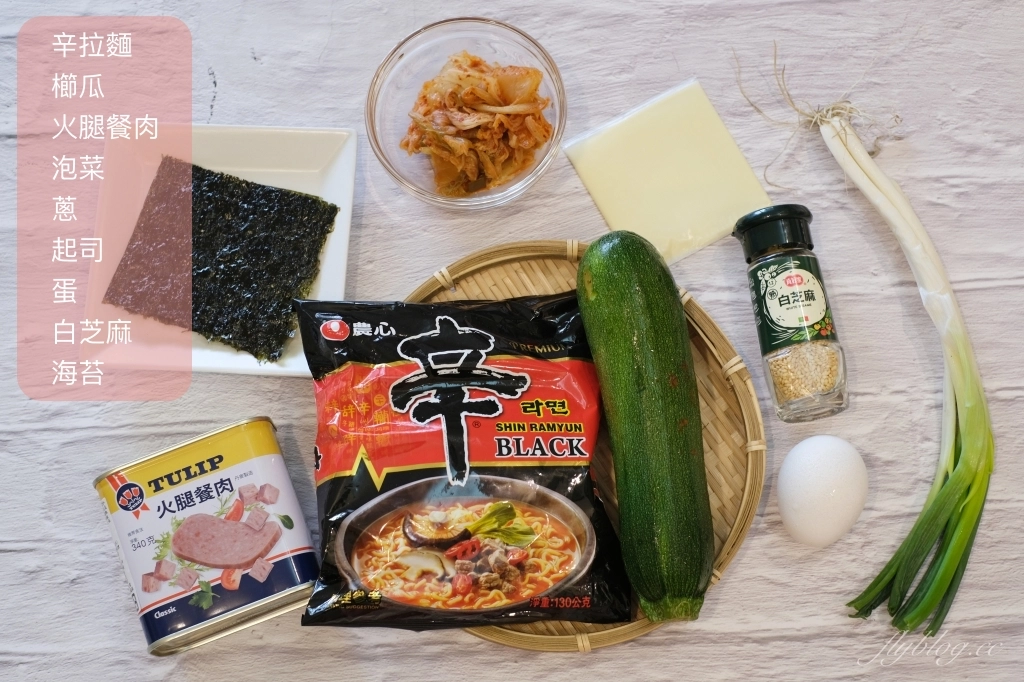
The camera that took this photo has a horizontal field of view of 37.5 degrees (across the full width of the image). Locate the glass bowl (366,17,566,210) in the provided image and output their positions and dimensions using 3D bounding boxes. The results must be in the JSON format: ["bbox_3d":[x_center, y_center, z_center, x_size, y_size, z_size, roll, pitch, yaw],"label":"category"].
[{"bbox_3d":[-0.023,-0.113,0.806,0.104,0.048,0.104,0,75,1],"label":"glass bowl"}]

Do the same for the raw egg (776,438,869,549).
[{"bbox_3d":[0.156,0.075,0.755,0.045,0.045,0.057,1,76,1],"label":"raw egg"}]

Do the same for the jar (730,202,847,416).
[{"bbox_3d":[0.144,-0.014,0.780,0.042,0.042,0.109,-6,75,-1],"label":"jar"}]

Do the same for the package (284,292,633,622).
[{"bbox_3d":[-0.024,0.059,0.749,0.157,0.037,0.162,-2,75,0],"label":"package"}]

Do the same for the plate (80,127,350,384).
[{"bbox_3d":[-0.159,-0.049,0.836,0.140,0.026,0.141,3,76,1],"label":"plate"}]

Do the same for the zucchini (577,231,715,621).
[{"bbox_3d":[0.066,0.039,0.742,0.054,0.053,0.195,-7,75,-1],"label":"zucchini"}]

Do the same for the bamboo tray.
[{"bbox_3d":[0.022,0.051,0.774,0.214,0.026,0.214,0,75,1],"label":"bamboo tray"}]

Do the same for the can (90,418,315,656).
[{"bbox_3d":[-0.152,0.099,0.750,0.095,0.054,0.087,-18,76,-4],"label":"can"}]

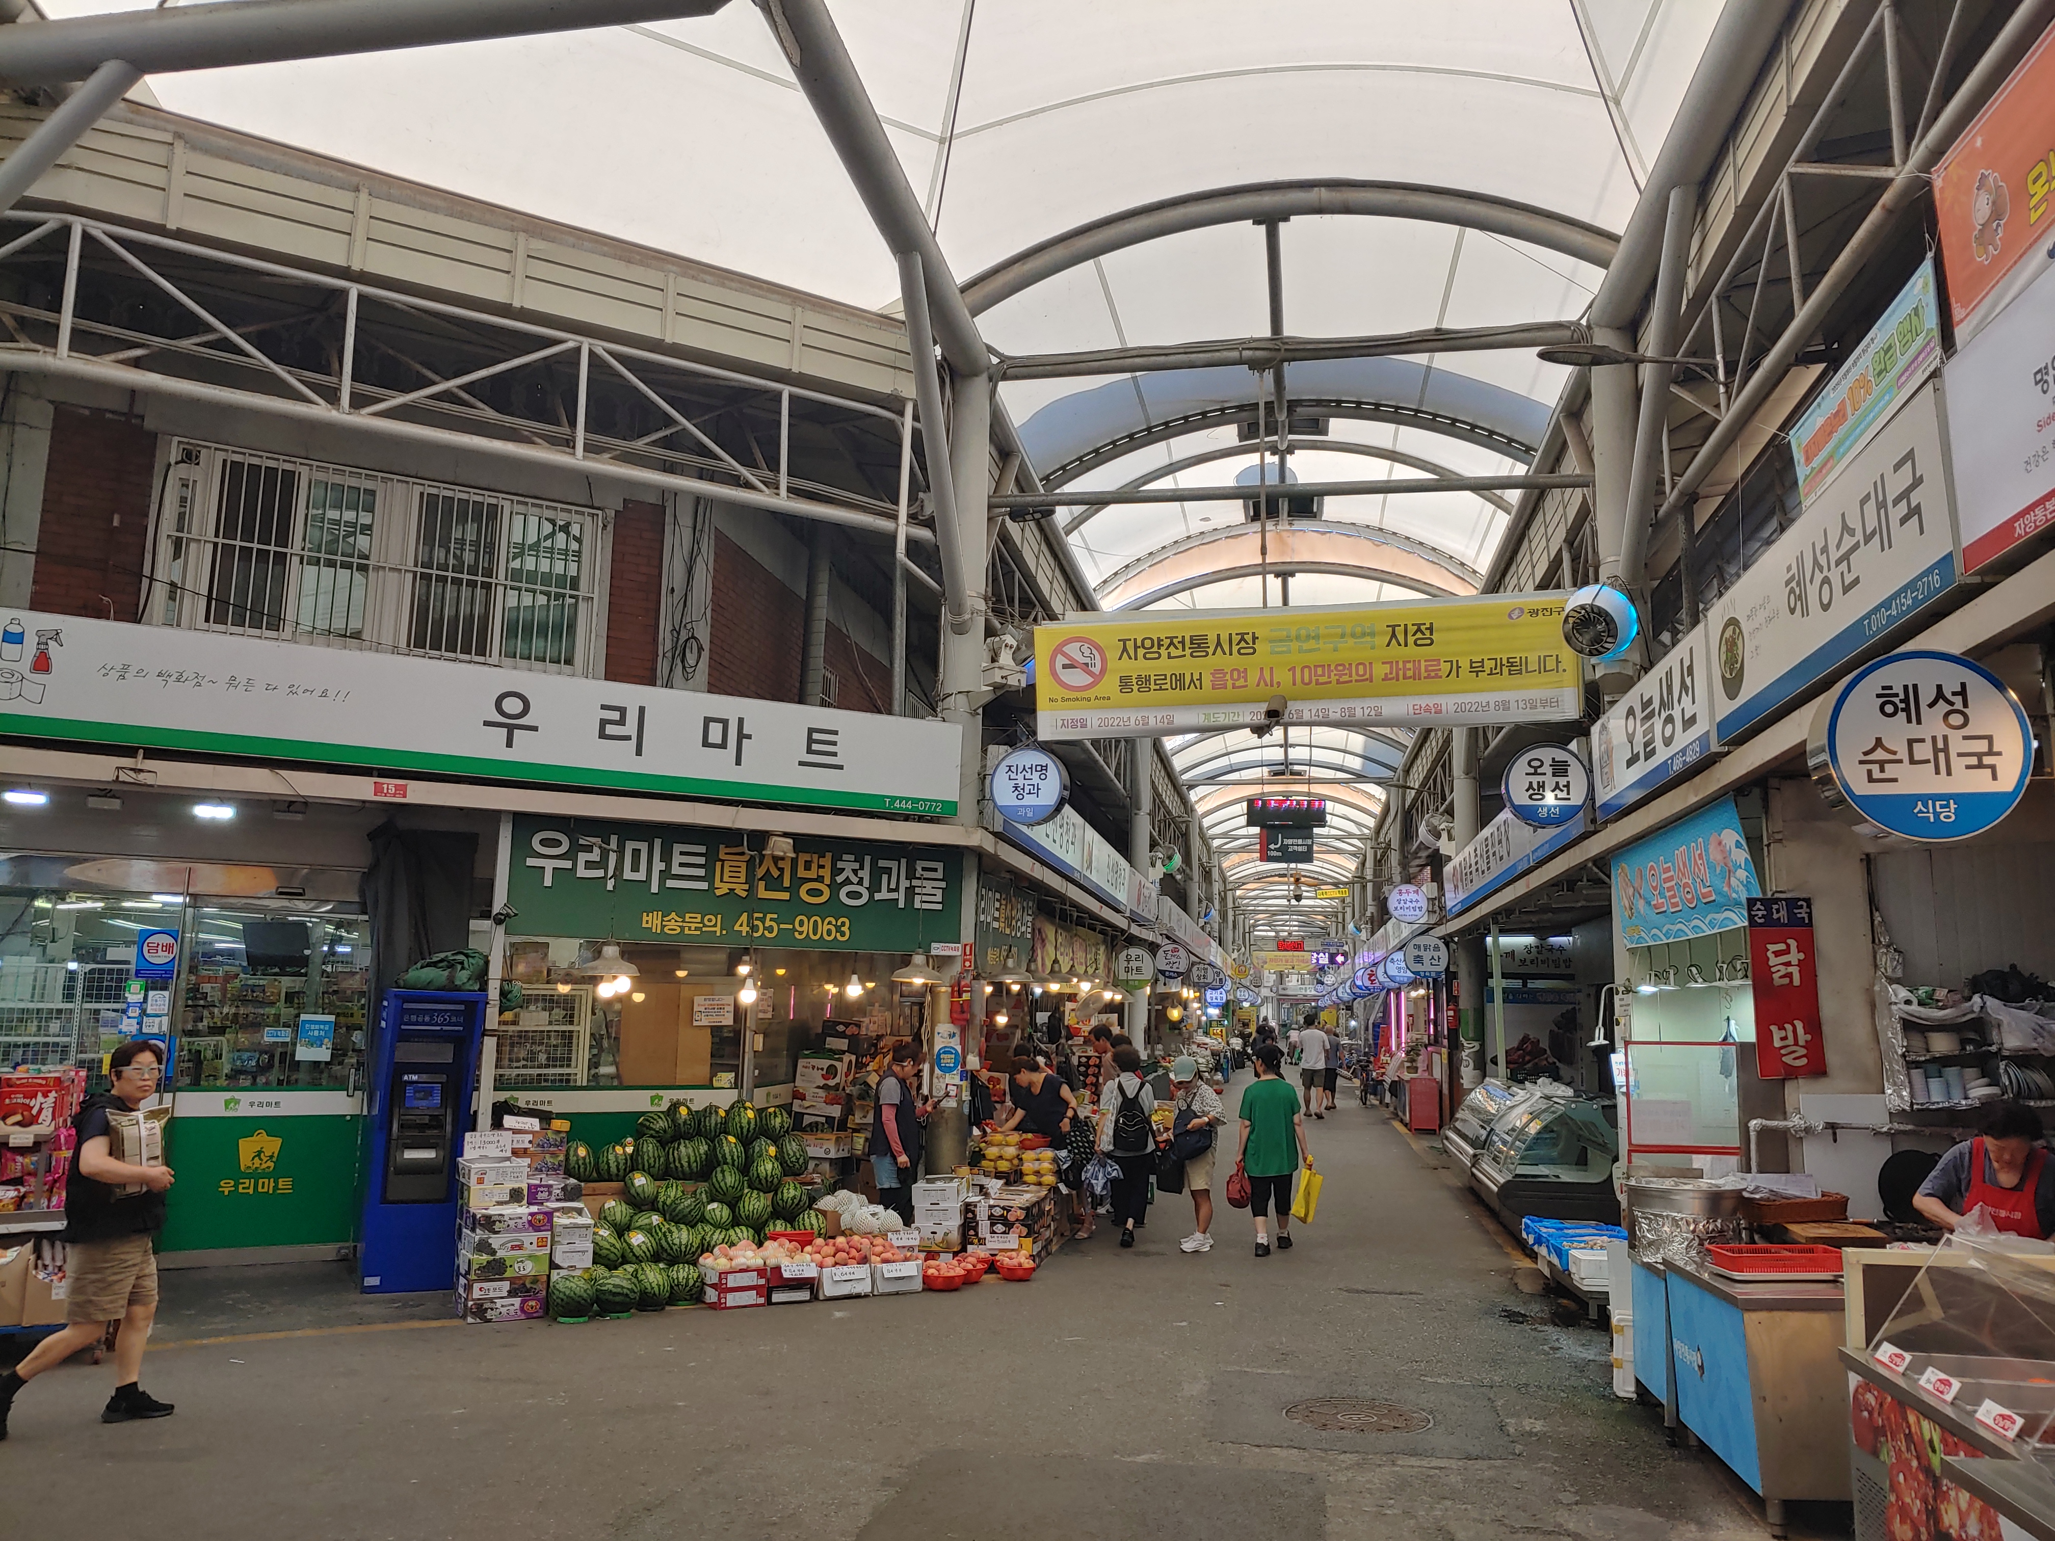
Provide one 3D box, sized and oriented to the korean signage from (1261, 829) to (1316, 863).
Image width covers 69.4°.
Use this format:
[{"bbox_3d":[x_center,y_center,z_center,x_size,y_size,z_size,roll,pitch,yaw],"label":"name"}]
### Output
[{"bbox_3d":[3.990,1.156,22.749,0.818,0.528,0.100,-1,-9,10],"label":"korean signage"}]

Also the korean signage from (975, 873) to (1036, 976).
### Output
[{"bbox_3d":[-0.161,1.462,13.166,0.060,0.827,2.675,-1,-10,10],"label":"korean signage"}]

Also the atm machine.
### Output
[{"bbox_3d":[-3.894,2.345,9.520,0.540,1.800,0.620,7,-11,-26],"label":"atm machine"}]

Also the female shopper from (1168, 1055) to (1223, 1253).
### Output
[{"bbox_3d":[1.299,2.913,11.391,0.400,1.450,0.460,5,-10,-24],"label":"female shopper"}]

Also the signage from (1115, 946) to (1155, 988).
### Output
[{"bbox_3d":[1.730,3.177,23.968,0.670,0.670,0.170,-1,-9,10],"label":"signage"}]

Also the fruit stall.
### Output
[{"bbox_3d":[-1.702,2.818,9.910,3.960,1.130,1.650,6,-11,-30],"label":"fruit stall"}]

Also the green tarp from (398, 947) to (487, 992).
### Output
[{"bbox_3d":[-3.821,1.330,9.691,0.520,0.280,0.450,6,-10,-26],"label":"green tarp"}]

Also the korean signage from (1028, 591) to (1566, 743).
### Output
[{"bbox_3d":[2.073,-0.758,11.406,4.135,0.936,0.100,-2,-10,15],"label":"korean signage"}]

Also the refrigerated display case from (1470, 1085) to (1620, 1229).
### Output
[{"bbox_3d":[4.247,3.229,12.191,1.000,1.180,1.750,-1,-9,10],"label":"refrigerated display case"}]

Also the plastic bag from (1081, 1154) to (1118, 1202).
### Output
[{"bbox_3d":[0.566,3.154,11.500,0.280,0.340,0.220,-1,-9,10],"label":"plastic bag"}]

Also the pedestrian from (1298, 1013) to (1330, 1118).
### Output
[{"bbox_3d":[5.022,5.204,26.031,0.540,1.750,0.420,-1,-9,10],"label":"pedestrian"}]

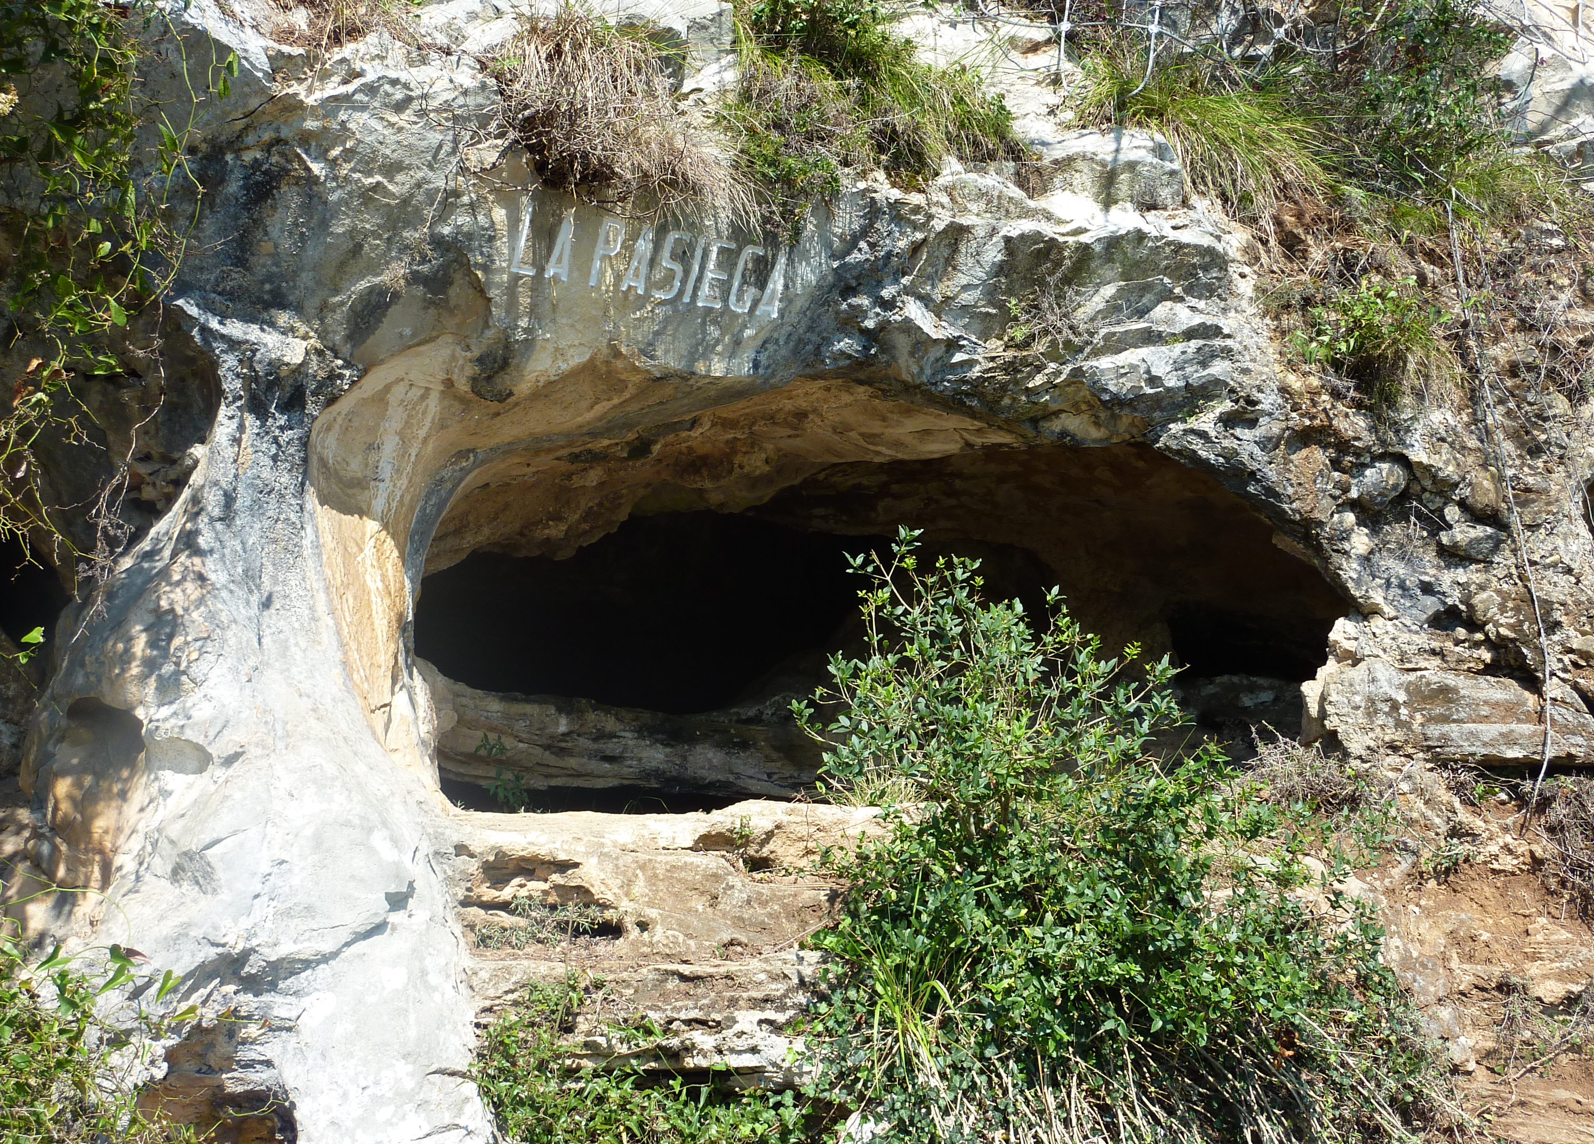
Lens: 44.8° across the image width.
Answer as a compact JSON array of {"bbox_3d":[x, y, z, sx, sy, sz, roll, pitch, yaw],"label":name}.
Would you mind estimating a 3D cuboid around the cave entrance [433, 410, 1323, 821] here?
[{"bbox_3d":[0.244,0.105,5.700,2.700,1.200,1.000,1,-7,-5],"label":"cave entrance"}]

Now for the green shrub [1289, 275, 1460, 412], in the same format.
[{"bbox_3d":[1.761,-0.697,5.900,0.500,0.420,0.400,-1,-7,6],"label":"green shrub"}]

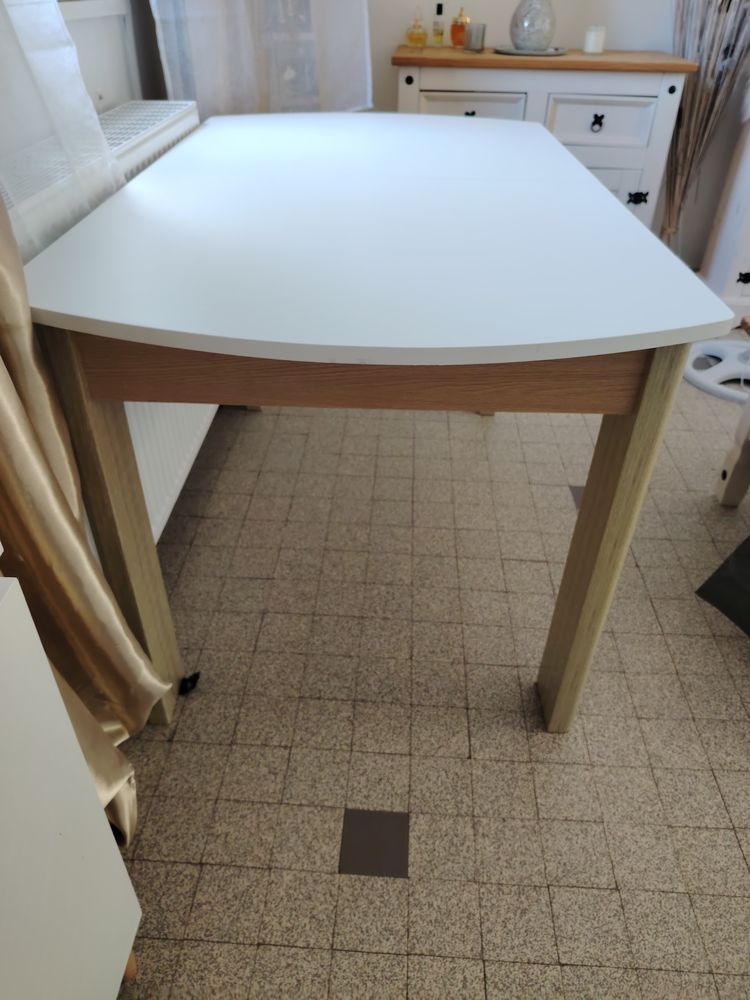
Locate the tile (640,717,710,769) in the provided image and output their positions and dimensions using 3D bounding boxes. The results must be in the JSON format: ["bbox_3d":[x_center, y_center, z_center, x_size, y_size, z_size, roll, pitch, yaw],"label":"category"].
[{"bbox_3d":[0.511,0.420,1.187,0.099,0.010,0.099,3,37,2],"label":"tile"}]

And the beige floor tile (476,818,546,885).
[{"bbox_3d":[0.201,0.526,1.039,0.100,0.010,0.100,3,37,2],"label":"beige floor tile"}]

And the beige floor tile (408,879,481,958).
[{"bbox_3d":[0.097,0.584,0.967,0.100,0.010,0.100,3,37,2],"label":"beige floor tile"}]

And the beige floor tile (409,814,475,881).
[{"bbox_3d":[0.102,0.523,1.047,0.100,0.010,0.100,3,37,2],"label":"beige floor tile"}]

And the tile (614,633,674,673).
[{"bbox_3d":[0.521,0.300,1.349,0.100,0.010,0.100,3,37,2],"label":"tile"}]

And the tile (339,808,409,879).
[{"bbox_3d":[0.002,0.516,1.043,0.099,0.010,0.099,3,37,2],"label":"tile"}]

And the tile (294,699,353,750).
[{"bbox_3d":[-0.089,0.393,1.207,0.098,0.010,0.098,3,37,2],"label":"tile"}]

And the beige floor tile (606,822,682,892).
[{"bbox_3d":[0.401,0.535,1.033,0.098,0.010,0.098,3,37,2],"label":"beige floor tile"}]

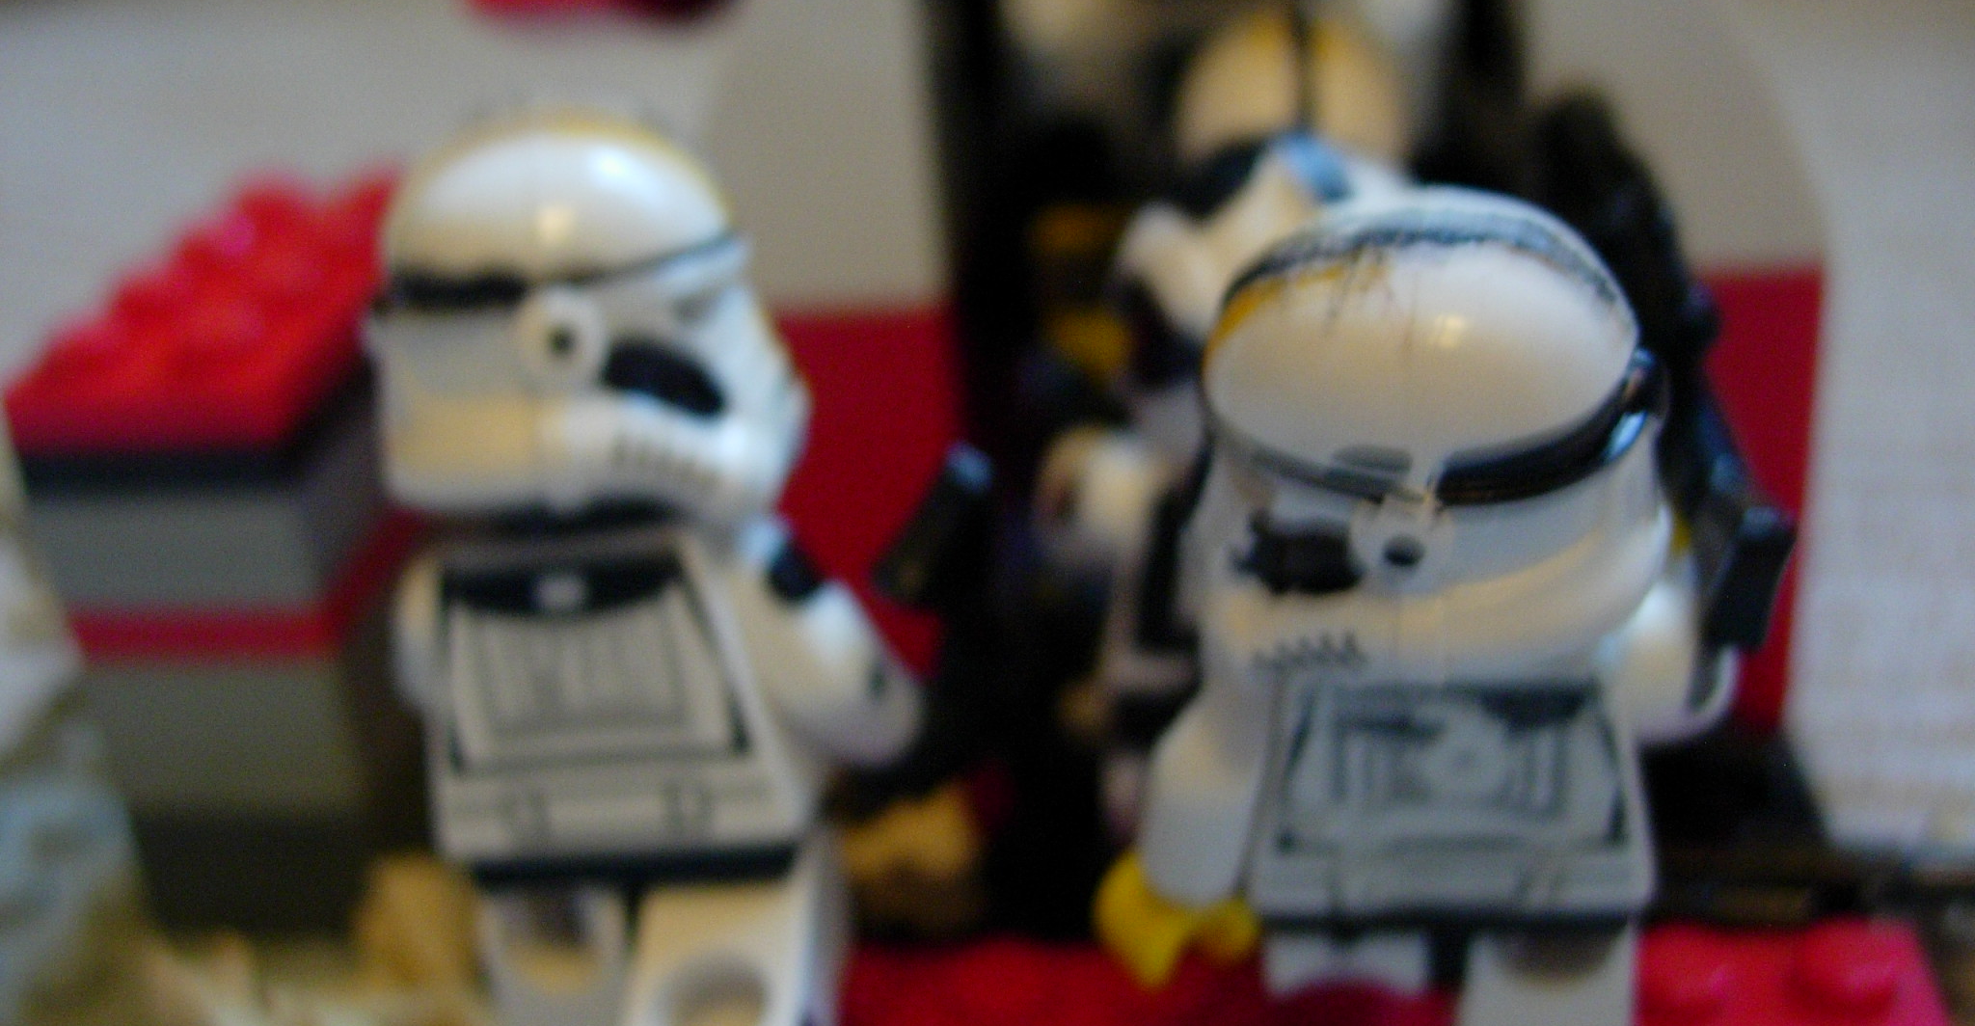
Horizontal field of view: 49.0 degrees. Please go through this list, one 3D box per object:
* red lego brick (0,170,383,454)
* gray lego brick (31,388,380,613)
[{"bbox_3d":[-0.045,-0.012,0.132,0.016,0.005,0.033,-1,24,5],"label":"red lego brick"},{"bbox_3d":[-0.044,-0.004,0.136,0.016,0.006,0.032,-1,24,5],"label":"gray lego brick"}]

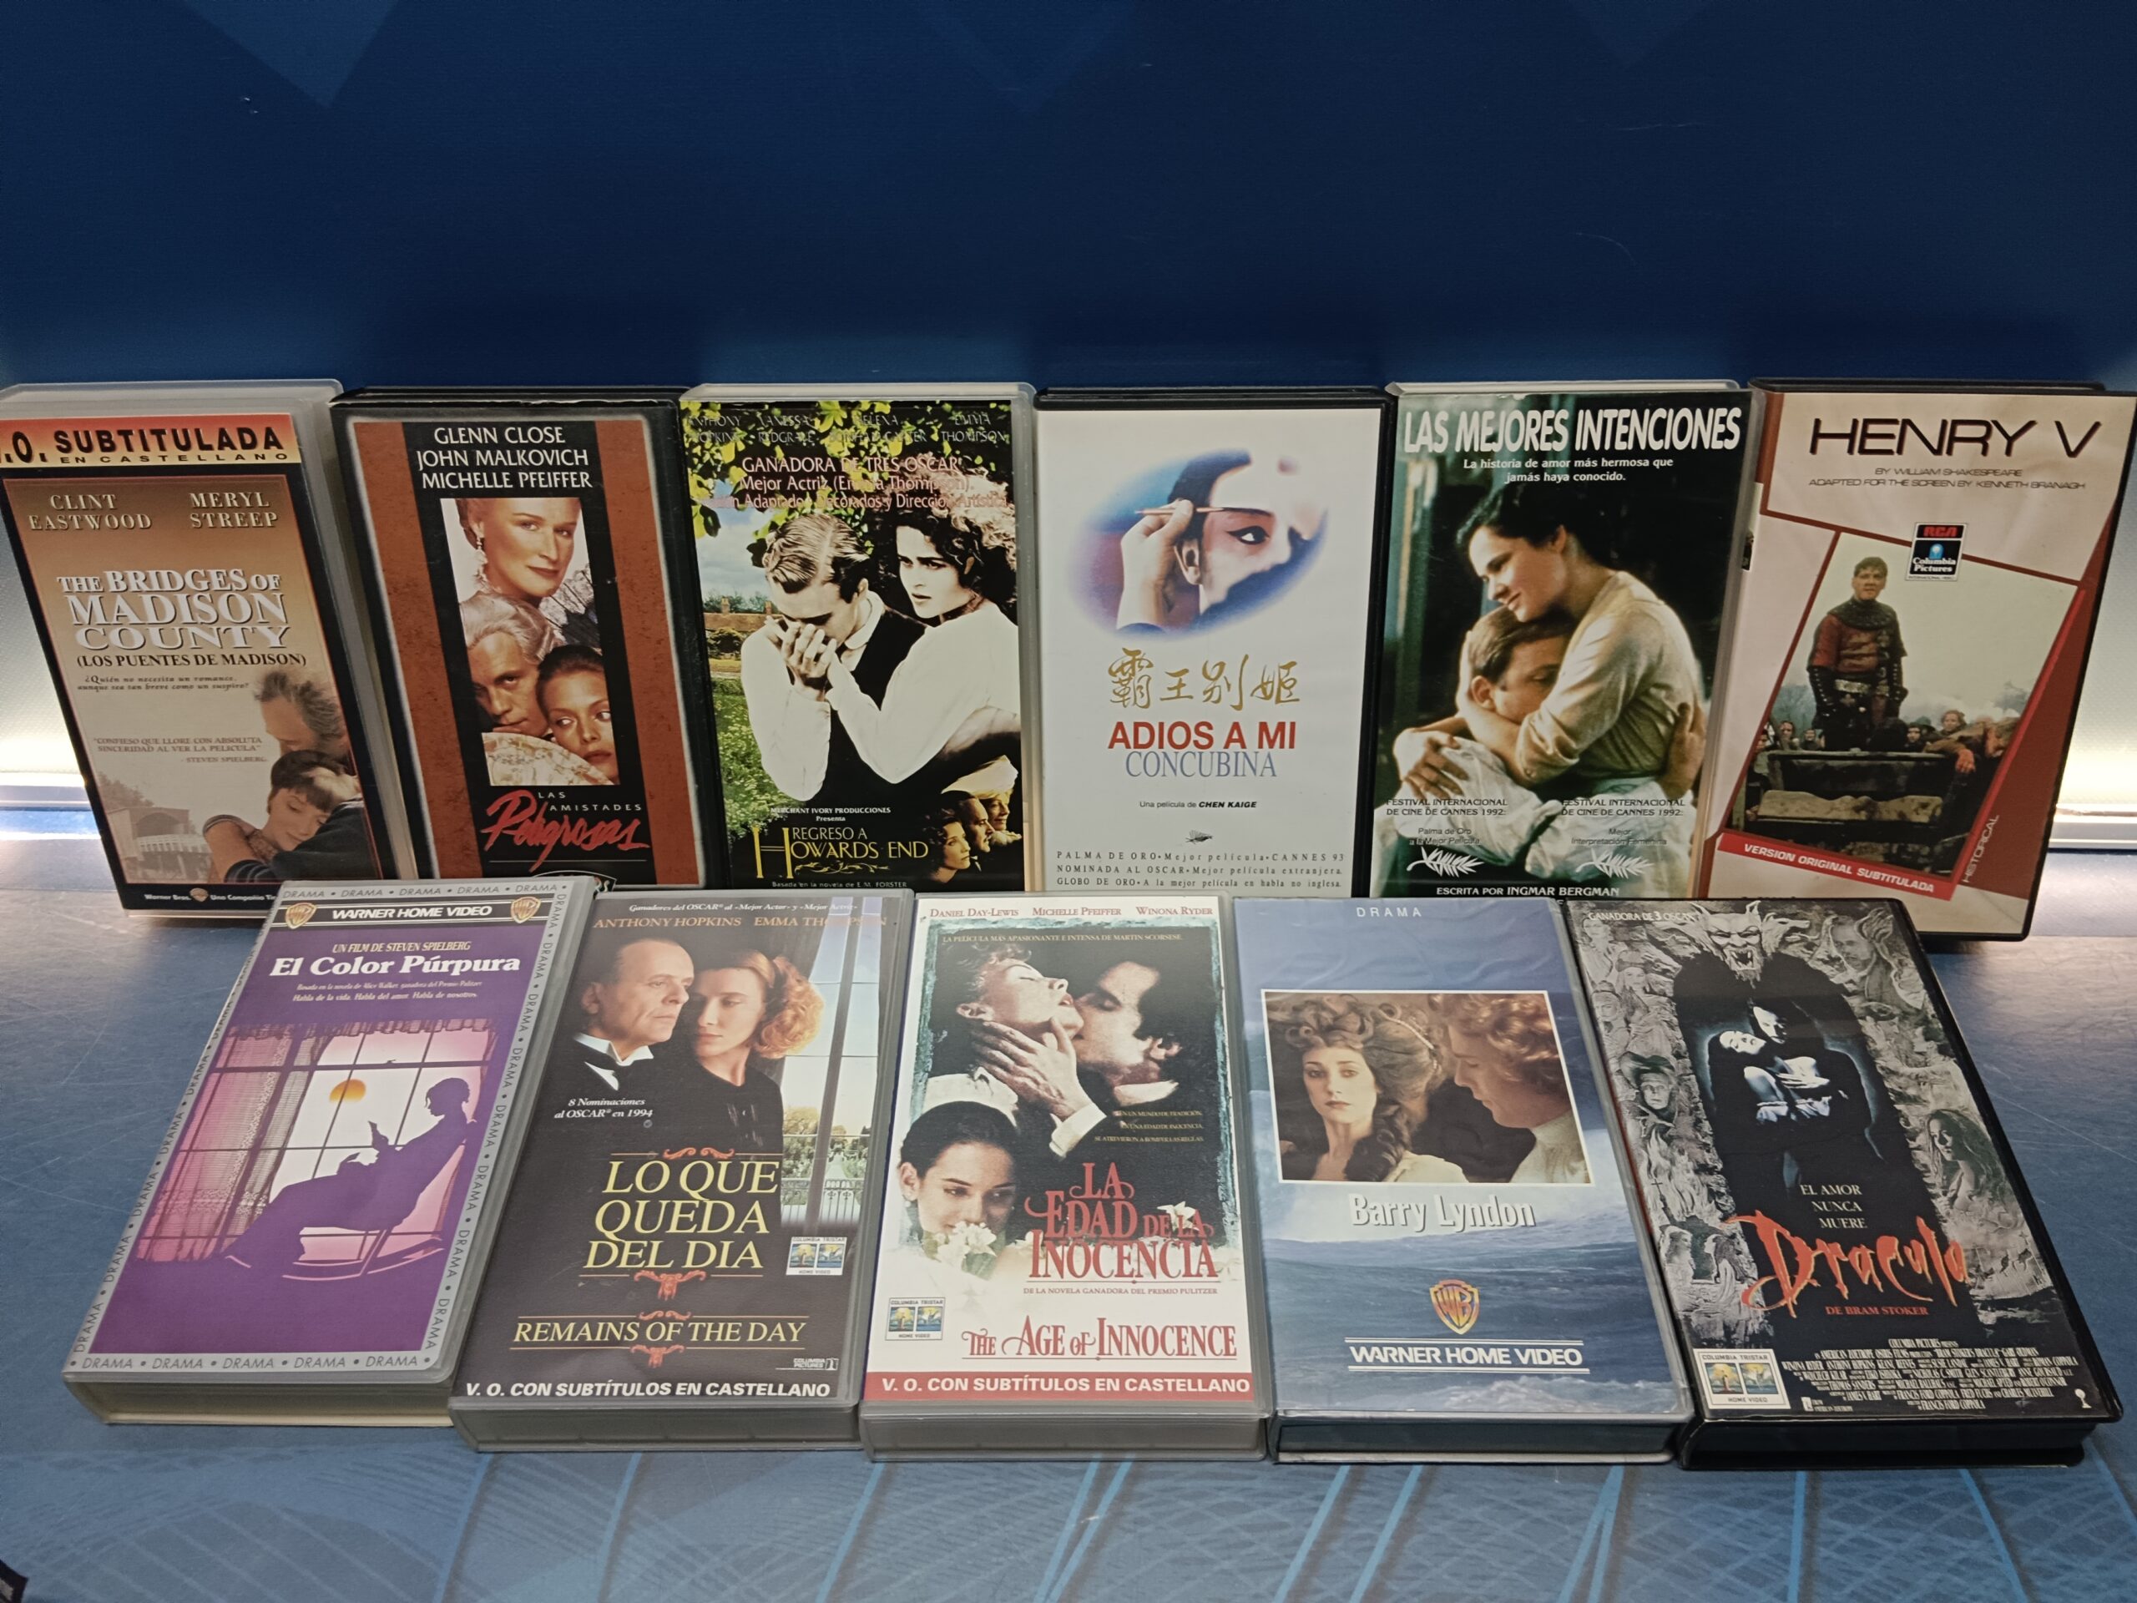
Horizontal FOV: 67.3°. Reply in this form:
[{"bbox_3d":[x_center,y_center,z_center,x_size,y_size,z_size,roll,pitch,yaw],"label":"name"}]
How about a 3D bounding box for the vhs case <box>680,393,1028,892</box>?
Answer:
[{"bbox_3d":[-0.074,-0.055,0.620,0.122,0.203,0.030,1,23,3],"label":"vhs case"}]

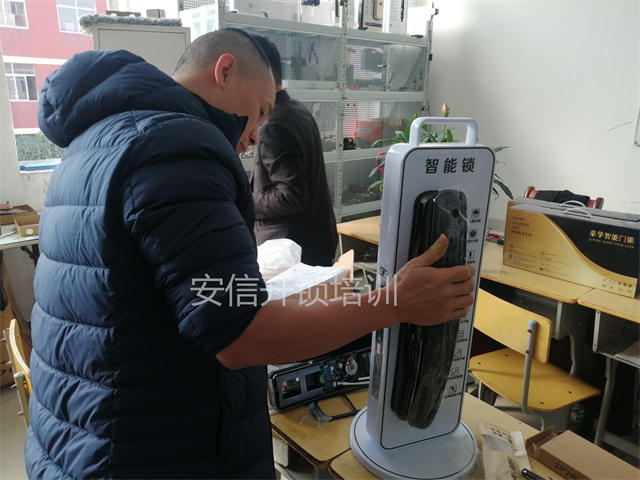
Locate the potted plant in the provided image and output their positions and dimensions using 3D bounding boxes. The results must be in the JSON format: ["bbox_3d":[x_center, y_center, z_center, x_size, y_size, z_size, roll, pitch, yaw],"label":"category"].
[{"bbox_3d":[0.566,-0.300,2.241,0.550,0.640,0.550,-12,20,-41],"label":"potted plant"}]

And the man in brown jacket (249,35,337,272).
[{"bbox_3d":[-0.165,-0.156,2.479,0.400,1.700,0.500,9,17,25],"label":"man in brown jacket"}]

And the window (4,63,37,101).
[{"bbox_3d":[-15.626,-8.150,24.725,1.850,1.850,0.120,-12,20,-41],"label":"window"}]

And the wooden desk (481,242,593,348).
[{"bbox_3d":[0.815,0.464,2.097,0.460,0.750,0.620,-12,20,-41],"label":"wooden desk"}]

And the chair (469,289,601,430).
[{"bbox_3d":[0.729,0.546,1.748,0.440,0.780,0.400,-9,18,-33],"label":"chair"}]

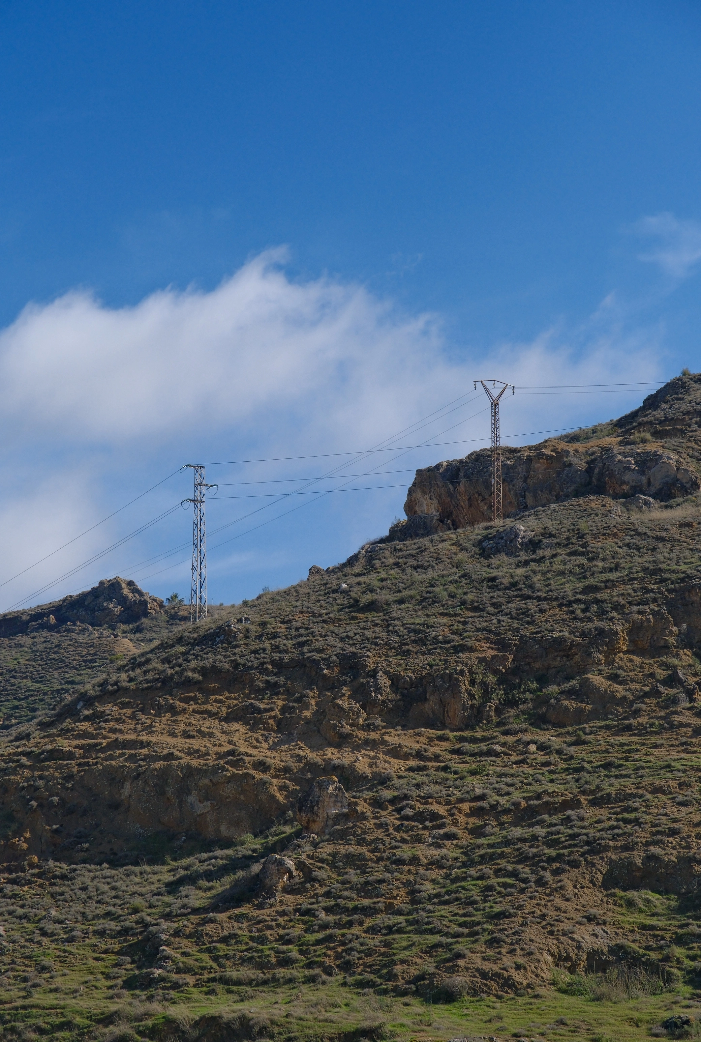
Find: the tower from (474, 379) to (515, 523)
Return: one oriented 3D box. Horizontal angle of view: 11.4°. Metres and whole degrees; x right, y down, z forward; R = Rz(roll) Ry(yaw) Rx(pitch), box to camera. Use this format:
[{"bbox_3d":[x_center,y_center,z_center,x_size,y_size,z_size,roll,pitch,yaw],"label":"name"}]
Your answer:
[{"bbox_3d":[12.808,-6.176,310.000,4.150,12.750,0.700,5,-12,-30],"label":"tower"}]

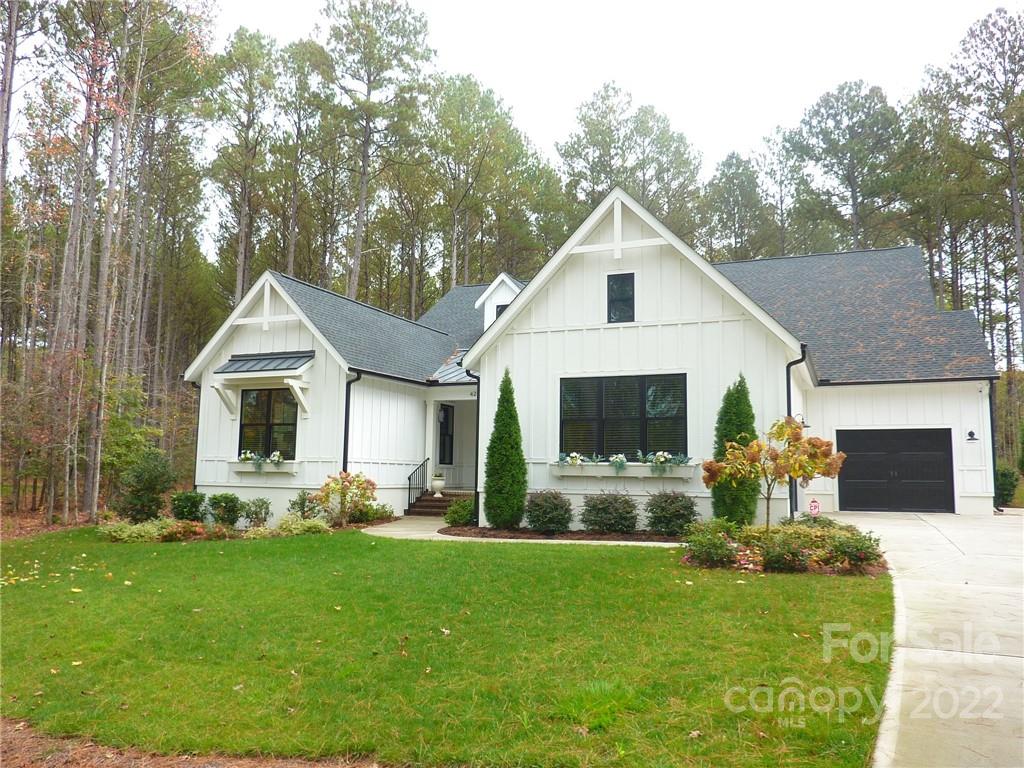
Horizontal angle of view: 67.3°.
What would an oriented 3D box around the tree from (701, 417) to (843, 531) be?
[{"bbox_3d":[4.064,1.545,12.000,2.200,2.075,2.000,-2,-7,23],"label":"tree"}]

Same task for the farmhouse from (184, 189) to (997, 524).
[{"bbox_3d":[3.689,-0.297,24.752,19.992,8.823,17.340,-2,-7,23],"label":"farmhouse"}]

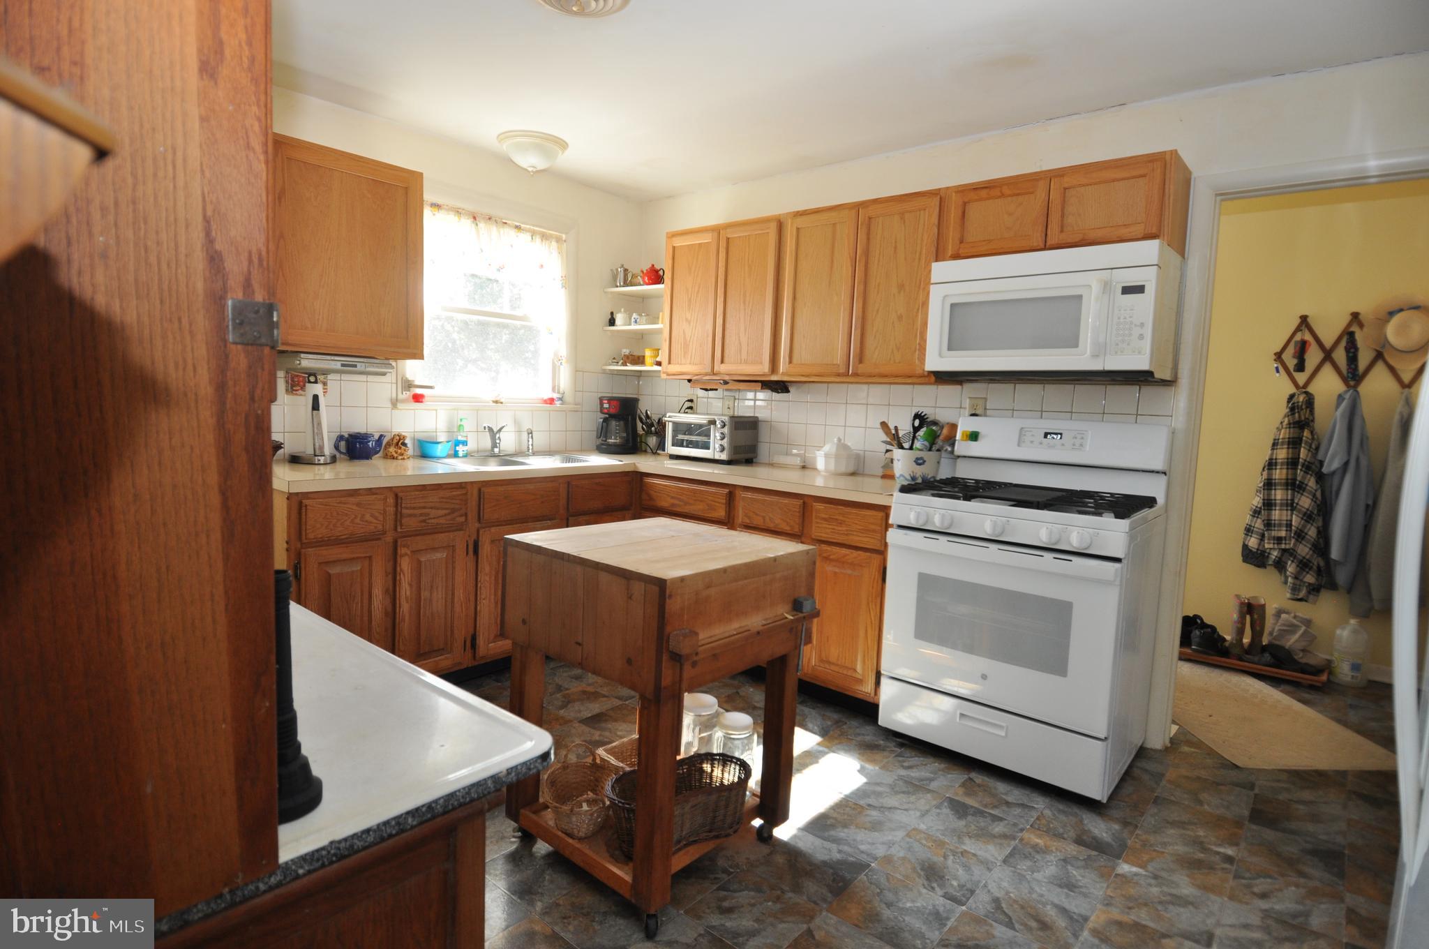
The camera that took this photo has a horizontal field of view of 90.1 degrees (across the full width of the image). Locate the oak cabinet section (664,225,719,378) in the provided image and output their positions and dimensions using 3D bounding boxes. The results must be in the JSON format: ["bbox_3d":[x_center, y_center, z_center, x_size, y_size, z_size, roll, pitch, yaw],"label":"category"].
[{"bbox_3d":[-0.026,-0.877,3.768,0.377,0.730,0.320,7,8,40],"label":"oak cabinet section"}]

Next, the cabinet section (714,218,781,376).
[{"bbox_3d":[0.259,-0.840,3.529,0.370,0.730,0.320,7,8,40],"label":"cabinet section"}]

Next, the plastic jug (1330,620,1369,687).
[{"bbox_3d":[3.041,0.849,3.407,0.142,0.288,0.142,7,8,41],"label":"plastic jug"}]

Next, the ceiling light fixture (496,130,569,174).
[{"bbox_3d":[-0.854,-1.488,3.374,0.330,0.151,0.330,2,6,0],"label":"ceiling light fixture"}]

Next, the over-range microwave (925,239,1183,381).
[{"bbox_3d":[1.223,-0.572,2.624,0.753,0.420,0.395,7,8,41],"label":"over-range microwave"}]

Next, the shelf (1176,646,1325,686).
[{"bbox_3d":[2.635,0.913,3.625,0.720,0.090,0.290,6,7,36],"label":"shelf"}]

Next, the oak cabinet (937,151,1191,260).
[{"bbox_3d":[1.255,-0.921,2.611,0.763,0.298,0.335,7,8,41],"label":"oak cabinet"}]

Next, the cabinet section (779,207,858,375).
[{"bbox_3d":[0.556,-0.801,3.279,0.370,0.730,0.320,7,8,40],"label":"cabinet section"}]

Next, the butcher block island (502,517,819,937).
[{"bbox_3d":[-0.144,0.607,1.947,0.655,0.850,0.555,7,8,41],"label":"butcher block island"}]

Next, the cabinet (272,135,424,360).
[{"bbox_3d":[-1.536,-0.870,2.890,0.330,0.767,0.600,7,8,41],"label":"cabinet"}]

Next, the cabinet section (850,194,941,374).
[{"bbox_3d":[0.832,-0.765,3.047,0.370,0.730,0.320,7,8,40],"label":"cabinet section"}]

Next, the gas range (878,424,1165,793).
[{"bbox_3d":[1.118,0.402,2.608,0.760,1.192,0.650,7,8,41],"label":"gas range"}]

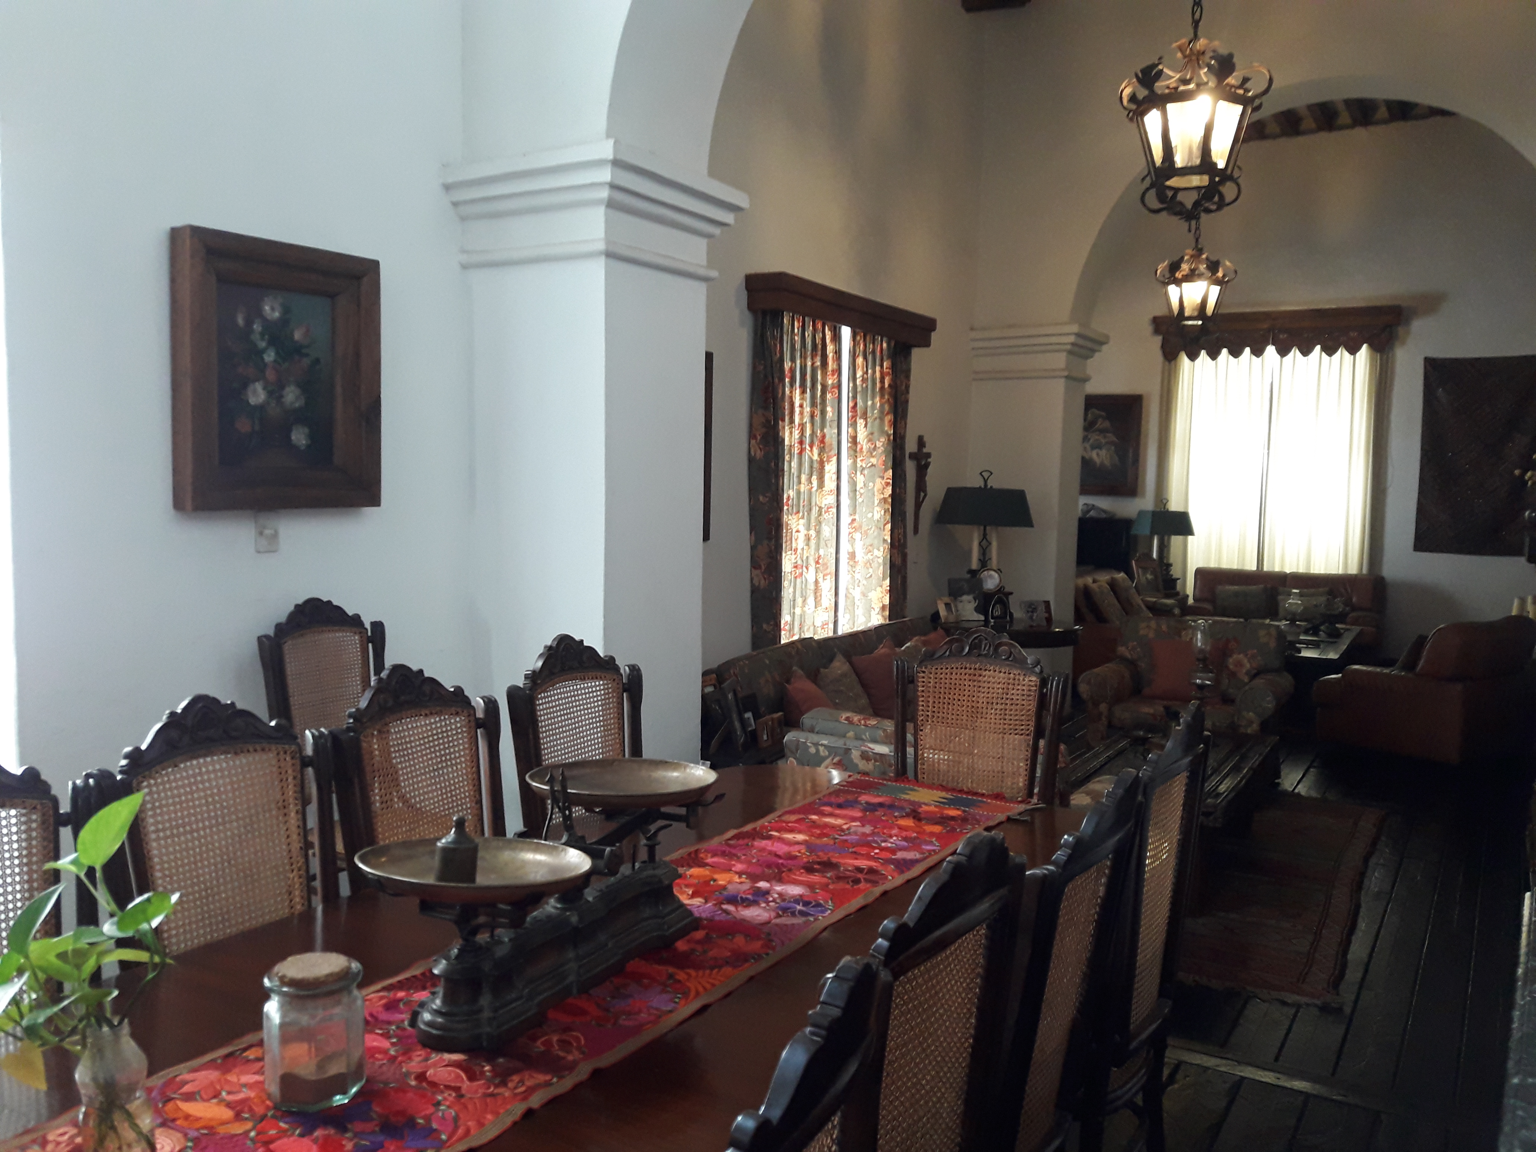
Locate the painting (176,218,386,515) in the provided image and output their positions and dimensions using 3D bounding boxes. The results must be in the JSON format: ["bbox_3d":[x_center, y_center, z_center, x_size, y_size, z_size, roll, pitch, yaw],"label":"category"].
[{"bbox_3d":[-1.354,-0.554,3.468,0.091,0.724,0.611,4,5,31],"label":"painting"}]

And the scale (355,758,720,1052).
[{"bbox_3d":[-0.318,0.468,1.956,0.330,0.350,0.700,3,5,27],"label":"scale"}]

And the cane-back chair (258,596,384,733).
[{"bbox_3d":[-1.073,0.622,3.548,0.540,1.100,0.460,4,5,31],"label":"cane-back chair"}]

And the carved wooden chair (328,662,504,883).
[{"bbox_3d":[-0.536,0.797,2.556,0.550,1.170,0.470,4,5,34],"label":"carved wooden chair"}]

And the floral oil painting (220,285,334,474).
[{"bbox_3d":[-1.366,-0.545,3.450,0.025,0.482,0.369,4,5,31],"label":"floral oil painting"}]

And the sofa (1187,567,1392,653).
[{"bbox_3d":[4.887,0.366,11.874,1.730,0.800,0.880,4,5,32],"label":"sofa"}]

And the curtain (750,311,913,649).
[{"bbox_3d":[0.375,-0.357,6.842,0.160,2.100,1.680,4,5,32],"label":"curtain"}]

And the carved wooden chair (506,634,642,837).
[{"bbox_3d":[-0.280,0.765,3.032,0.550,1.170,0.480,5,6,37],"label":"carved wooden chair"}]

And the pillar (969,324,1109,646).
[{"bbox_3d":[1.716,-0.347,8.023,0.680,2.412,0.685,4,5,31],"label":"pillar"}]

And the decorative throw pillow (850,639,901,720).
[{"bbox_3d":[0.585,0.527,6.504,0.160,0.430,0.430,-23,-12,38],"label":"decorative throw pillow"}]

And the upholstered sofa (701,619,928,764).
[{"bbox_3d":[0.634,0.652,5.810,0.920,0.736,2.400,4,5,31],"label":"upholstered sofa"}]

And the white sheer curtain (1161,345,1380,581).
[{"bbox_3d":[4.877,-1.010,12.267,2.020,2.500,0.180,4,5,32],"label":"white sheer curtain"}]

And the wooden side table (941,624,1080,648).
[{"bbox_3d":[1.406,0.605,7.387,0.860,0.607,0.860,4,5,31],"label":"wooden side table"}]

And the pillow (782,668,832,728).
[{"bbox_3d":[0.209,0.568,6.010,0.160,0.400,0.400,-25,-10,31],"label":"pillow"}]

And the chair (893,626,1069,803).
[{"bbox_3d":[0.453,0.760,3.289,0.480,1.170,0.550,3,5,27],"label":"chair"}]

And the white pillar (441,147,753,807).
[{"bbox_3d":[-0.570,-0.102,4.254,0.673,2.447,0.761,4,5,31],"label":"white pillar"}]

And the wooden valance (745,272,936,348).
[{"bbox_3d":[0.417,-1.302,6.231,0.195,0.166,1.677,4,5,31],"label":"wooden valance"}]

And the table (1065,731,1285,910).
[{"bbox_3d":[1.644,0.915,5.032,0.603,0.370,1.341,4,5,31],"label":"table"}]

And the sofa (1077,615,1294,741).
[{"bbox_3d":[2.612,0.667,7.679,1.170,0.760,0.880,3,5,27],"label":"sofa"}]

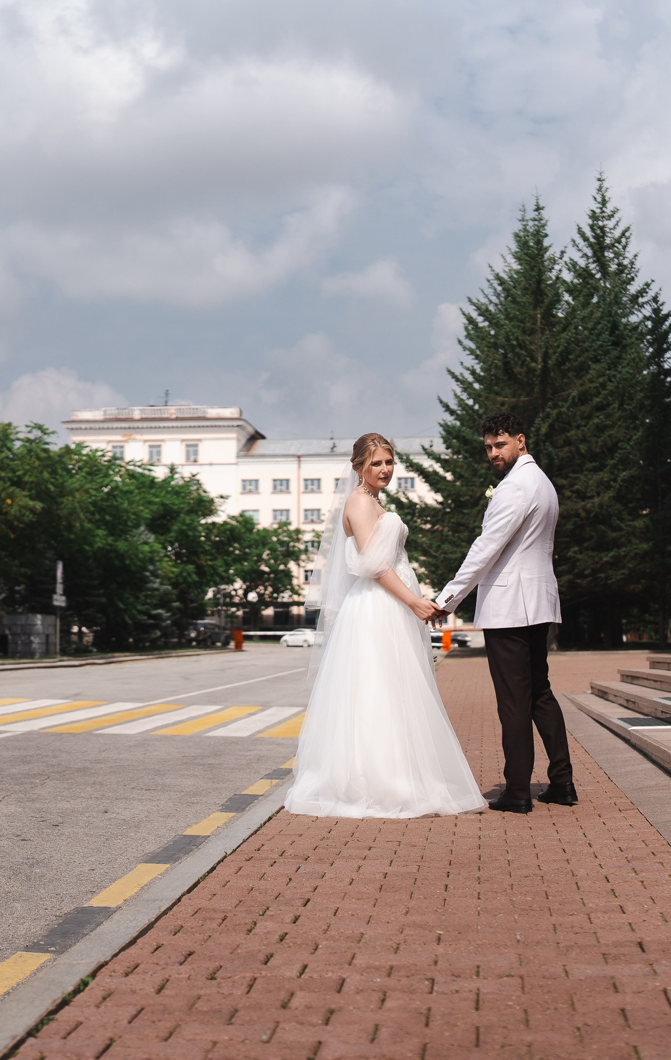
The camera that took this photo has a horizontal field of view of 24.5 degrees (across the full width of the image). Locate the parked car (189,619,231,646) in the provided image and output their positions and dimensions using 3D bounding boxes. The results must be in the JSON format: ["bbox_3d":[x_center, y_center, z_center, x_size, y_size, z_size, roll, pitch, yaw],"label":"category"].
[{"bbox_3d":[-8.400,6.950,104.000,1.780,1.760,4.300,-2,-5,20],"label":"parked car"}]

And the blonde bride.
[{"bbox_3d":[0.226,0.400,7.020,0.900,1.700,0.820,1,-4,-11],"label":"blonde bride"}]

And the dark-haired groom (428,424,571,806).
[{"bbox_3d":[0.756,0.357,6.990,0.600,1.780,0.540,-2,-5,28],"label":"dark-haired groom"}]

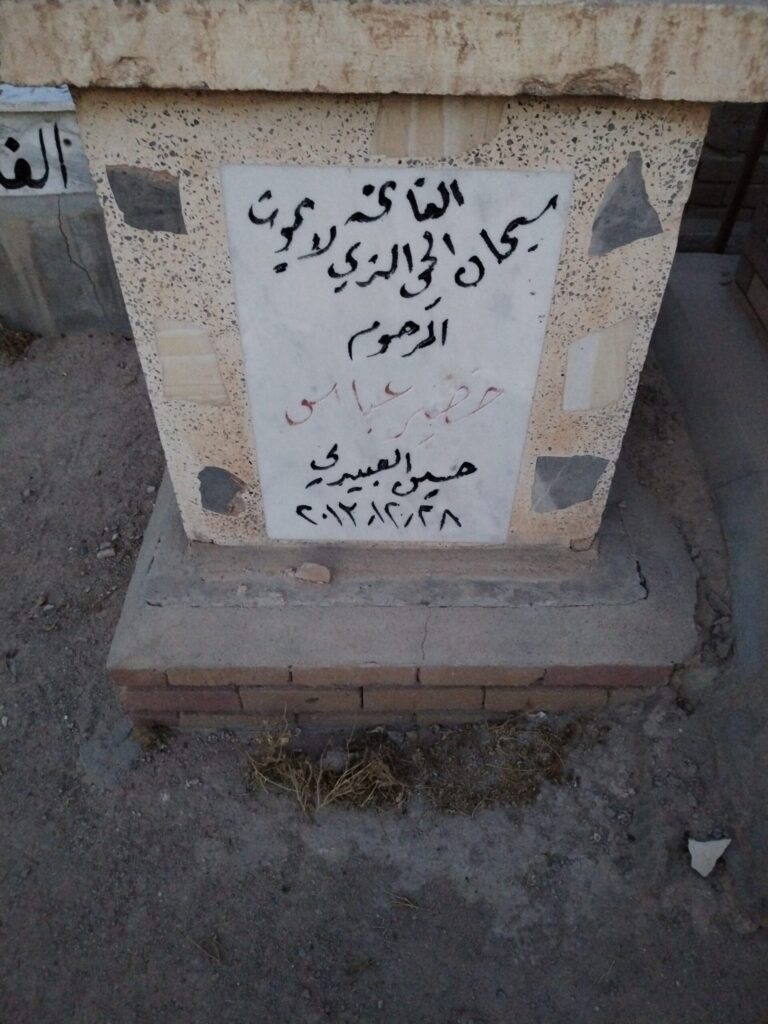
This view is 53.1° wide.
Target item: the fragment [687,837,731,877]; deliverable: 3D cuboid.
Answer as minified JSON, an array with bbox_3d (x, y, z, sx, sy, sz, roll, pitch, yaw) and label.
[{"bbox_3d":[0.588,0.623,1.389,0.076,0.022,0.066,0,43,0],"label":"fragment"}]

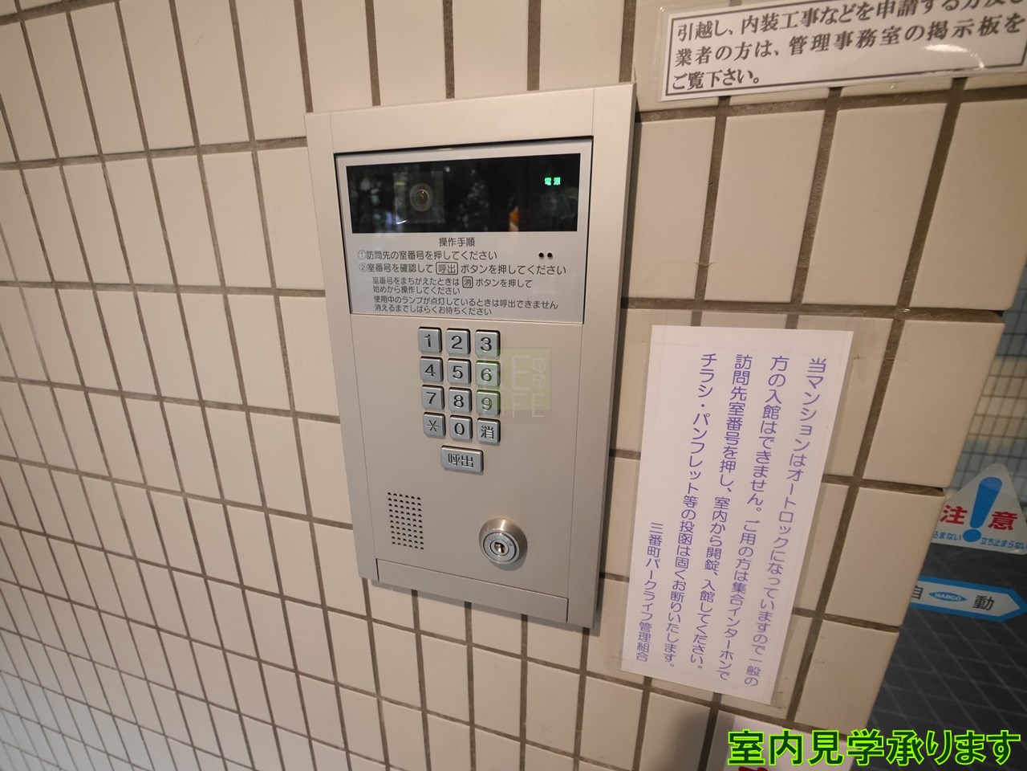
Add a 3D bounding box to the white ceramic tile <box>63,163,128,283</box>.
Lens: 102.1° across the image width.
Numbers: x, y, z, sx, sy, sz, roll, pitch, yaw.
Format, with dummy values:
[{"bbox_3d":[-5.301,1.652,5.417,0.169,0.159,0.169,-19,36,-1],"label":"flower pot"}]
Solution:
[{"bbox_3d":[-0.349,-0.134,0.353,0.044,0.093,0.008,5,17,15],"label":"white ceramic tile"}]

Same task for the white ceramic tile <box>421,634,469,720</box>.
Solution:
[{"bbox_3d":[-0.062,0.273,0.392,0.045,0.095,0.009,5,17,15],"label":"white ceramic tile"}]

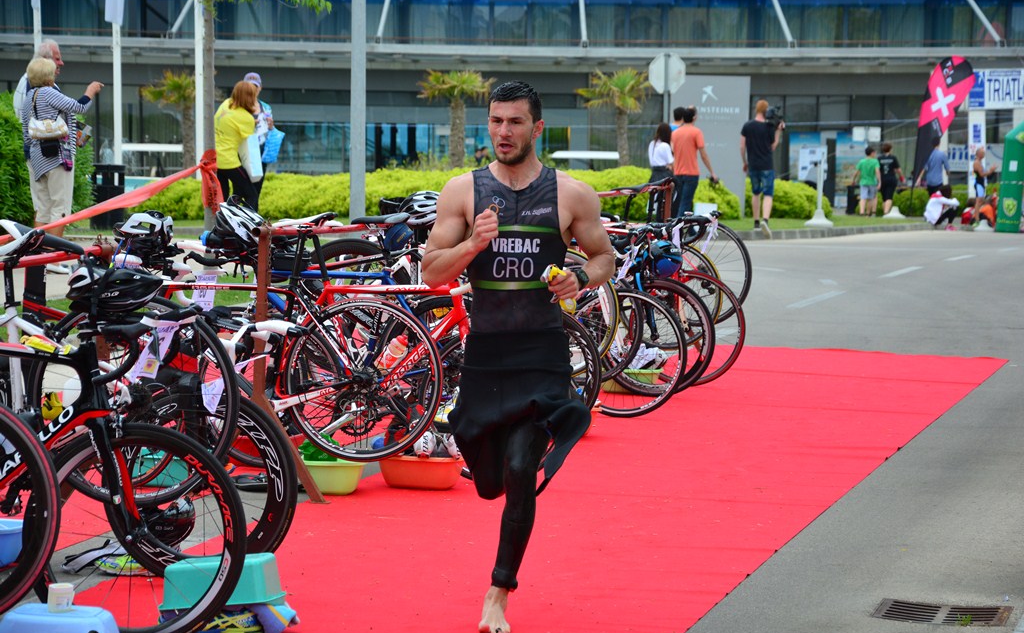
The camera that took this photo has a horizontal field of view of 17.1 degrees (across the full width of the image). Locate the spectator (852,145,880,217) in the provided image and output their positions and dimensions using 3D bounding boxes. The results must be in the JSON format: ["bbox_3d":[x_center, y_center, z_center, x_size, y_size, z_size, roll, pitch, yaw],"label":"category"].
[{"bbox_3d":[7.373,-2.808,71.000,0.520,1.460,0.360,1,3,9],"label":"spectator"}]

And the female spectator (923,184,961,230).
[{"bbox_3d":[8.071,-2.062,64.000,0.620,0.860,0.450,2,4,31],"label":"female spectator"}]

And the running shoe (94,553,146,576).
[{"bbox_3d":[-1.308,0.840,11.800,0.285,0.110,0.105,1,3,12],"label":"running shoe"}]

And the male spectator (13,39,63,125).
[{"bbox_3d":[-3.582,-1.231,26.100,0.420,1.770,0.550,-1,4,-18],"label":"male spectator"}]

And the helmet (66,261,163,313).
[{"bbox_3d":[-1.176,-0.086,10.100,0.280,0.155,0.205,-4,3,1],"label":"helmet"}]

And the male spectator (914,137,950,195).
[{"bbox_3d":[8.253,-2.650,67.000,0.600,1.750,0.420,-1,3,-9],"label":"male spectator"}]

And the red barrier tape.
[{"bbox_3d":[-2.363,-0.745,20.500,0.120,0.500,10.000,0,3,-2],"label":"red barrier tape"}]

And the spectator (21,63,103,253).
[{"bbox_3d":[-3.392,-1.137,25.700,0.550,1.630,0.550,3,4,41],"label":"spectator"}]

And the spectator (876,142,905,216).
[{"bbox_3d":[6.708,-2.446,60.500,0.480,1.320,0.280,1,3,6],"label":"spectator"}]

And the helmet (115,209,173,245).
[{"bbox_3d":[-1.523,-0.369,14.150,0.280,0.160,0.210,3,4,41],"label":"helmet"}]

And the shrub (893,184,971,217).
[{"bbox_3d":[9.094,-2.504,74.000,1.650,0.740,1.300,0,3,0],"label":"shrub"}]

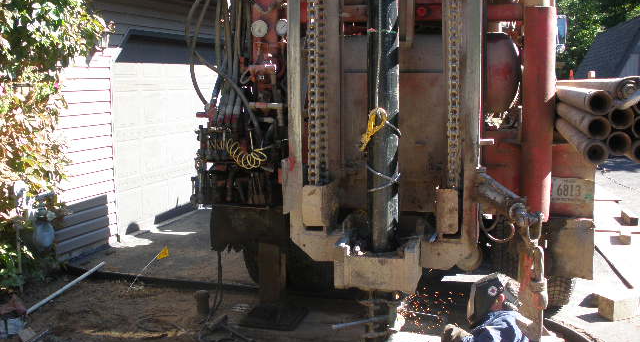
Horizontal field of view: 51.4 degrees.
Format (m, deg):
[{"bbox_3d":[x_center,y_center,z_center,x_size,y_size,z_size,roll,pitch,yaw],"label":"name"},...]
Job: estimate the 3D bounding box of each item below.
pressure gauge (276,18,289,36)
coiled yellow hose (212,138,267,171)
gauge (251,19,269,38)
[{"bbox_3d":[-0.221,-0.875,4.060,0.100,0.100,0.050,2,8,13],"label":"pressure gauge"},{"bbox_3d":[-0.490,-0.106,4.050,0.300,0.190,0.130,2,8,13],"label":"coiled yellow hose"},{"bbox_3d":[-0.366,-0.862,4.040,0.105,0.105,0.050,2,8,13],"label":"gauge"}]

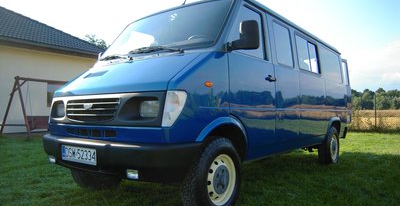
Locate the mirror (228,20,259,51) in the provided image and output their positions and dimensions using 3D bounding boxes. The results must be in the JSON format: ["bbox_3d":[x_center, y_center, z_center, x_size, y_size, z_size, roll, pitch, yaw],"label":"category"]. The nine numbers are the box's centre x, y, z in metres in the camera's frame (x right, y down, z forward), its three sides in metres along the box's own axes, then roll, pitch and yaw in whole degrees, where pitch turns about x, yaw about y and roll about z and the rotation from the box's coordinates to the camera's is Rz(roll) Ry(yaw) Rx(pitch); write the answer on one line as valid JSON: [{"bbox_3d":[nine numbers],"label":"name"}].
[{"bbox_3d":[0.378,-0.561,2.762,0.280,0.250,0.130,-1,-2,37],"label":"mirror"}]

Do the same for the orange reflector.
[{"bbox_3d":[0.079,-0.147,2.549,0.030,0.048,0.110,-1,-2,37],"label":"orange reflector"}]

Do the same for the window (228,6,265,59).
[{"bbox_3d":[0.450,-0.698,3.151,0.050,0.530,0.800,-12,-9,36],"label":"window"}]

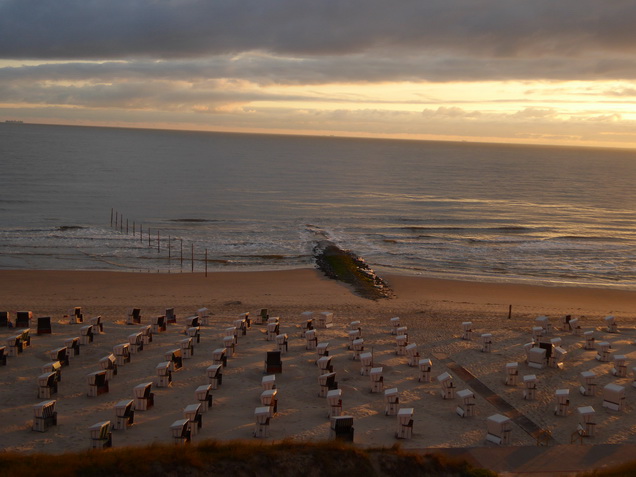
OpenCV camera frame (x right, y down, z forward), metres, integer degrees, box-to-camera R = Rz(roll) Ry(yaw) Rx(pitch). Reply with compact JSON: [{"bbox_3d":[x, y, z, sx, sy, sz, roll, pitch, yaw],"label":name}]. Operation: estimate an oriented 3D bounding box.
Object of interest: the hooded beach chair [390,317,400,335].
[{"bbox_3d":[8.380,9.425,87.922,1.000,1.650,1.170,3,7,8],"label":"hooded beach chair"}]

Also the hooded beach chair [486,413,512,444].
[{"bbox_3d":[11.948,12.593,53.365,1.000,1.650,1.170,-2,9,-32],"label":"hooded beach chair"}]

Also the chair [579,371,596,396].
[{"bbox_3d":[21.093,11.331,63.267,0.952,1.620,1.210,2,7,1],"label":"chair"}]

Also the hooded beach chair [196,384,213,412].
[{"bbox_3d":[-7.774,10.883,55.151,0.950,1.600,1.200,3,7,6],"label":"hooded beach chair"}]

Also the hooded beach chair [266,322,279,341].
[{"bbox_3d":[-4.539,9.404,82.065,1.000,1.650,1.170,3,7,6],"label":"hooded beach chair"}]

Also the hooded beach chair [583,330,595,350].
[{"bbox_3d":[25.519,9.527,76.464,0.950,1.600,1.200,3,7,7],"label":"hooded beach chair"}]

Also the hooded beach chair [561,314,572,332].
[{"bbox_3d":[26.954,9.150,87.709,0.930,1.590,1.220,9,10,41],"label":"hooded beach chair"}]

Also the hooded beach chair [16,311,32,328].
[{"bbox_3d":[-29.993,8.161,82.548,1.210,1.620,0.956,3,7,2],"label":"hooded beach chair"}]

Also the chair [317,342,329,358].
[{"bbox_3d":[0.417,10.069,70.803,0.867,1.620,1.210,4,7,10],"label":"chair"}]

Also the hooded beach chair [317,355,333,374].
[{"bbox_3d":[0.605,10.526,67.221,1.000,1.520,1.200,5,8,19],"label":"hooded beach chair"}]

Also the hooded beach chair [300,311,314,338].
[{"bbox_3d":[-0.993,9.234,82.525,0.970,1.600,1.200,5,8,22],"label":"hooded beach chair"}]

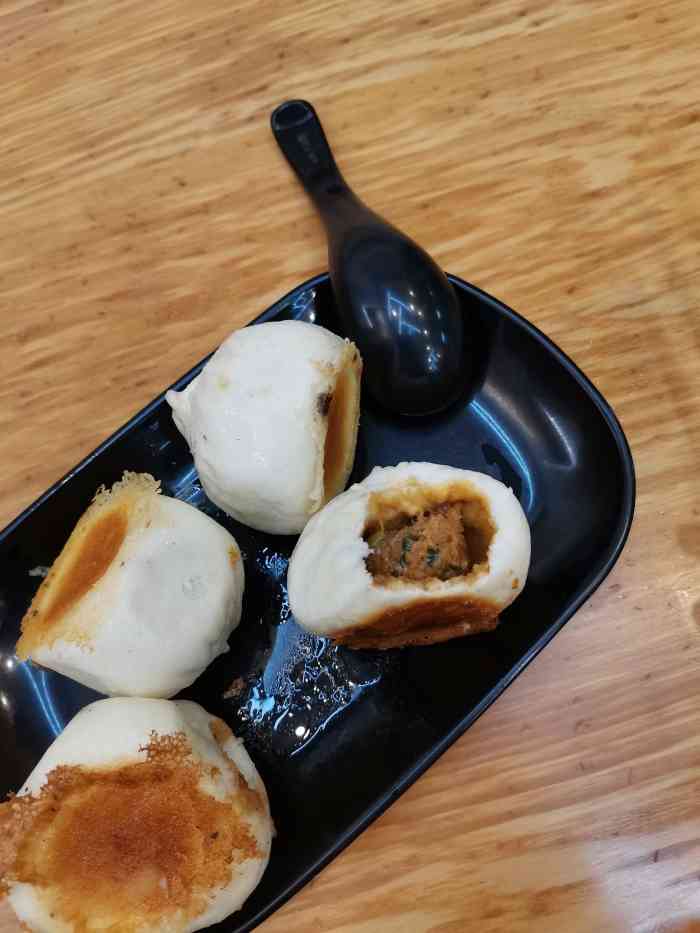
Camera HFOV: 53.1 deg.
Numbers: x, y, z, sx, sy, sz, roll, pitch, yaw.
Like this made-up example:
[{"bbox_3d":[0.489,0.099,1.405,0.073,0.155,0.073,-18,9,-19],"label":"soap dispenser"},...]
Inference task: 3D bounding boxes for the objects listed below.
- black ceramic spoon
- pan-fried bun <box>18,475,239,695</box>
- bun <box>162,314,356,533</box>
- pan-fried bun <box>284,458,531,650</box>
[{"bbox_3d":[0.005,-0.087,0.254,0.040,0.041,0.144,-22,79,1],"label":"black ceramic spoon"},{"bbox_3d":[-0.061,0.040,0.215,0.058,0.060,0.065,40,77,-25],"label":"pan-fried bun"},{"bbox_3d":[-0.029,-0.014,0.224,0.056,0.062,0.069,12,73,5],"label":"bun"},{"bbox_3d":[0.016,0.024,0.205,0.069,0.062,0.050,-11,68,5],"label":"pan-fried bun"}]

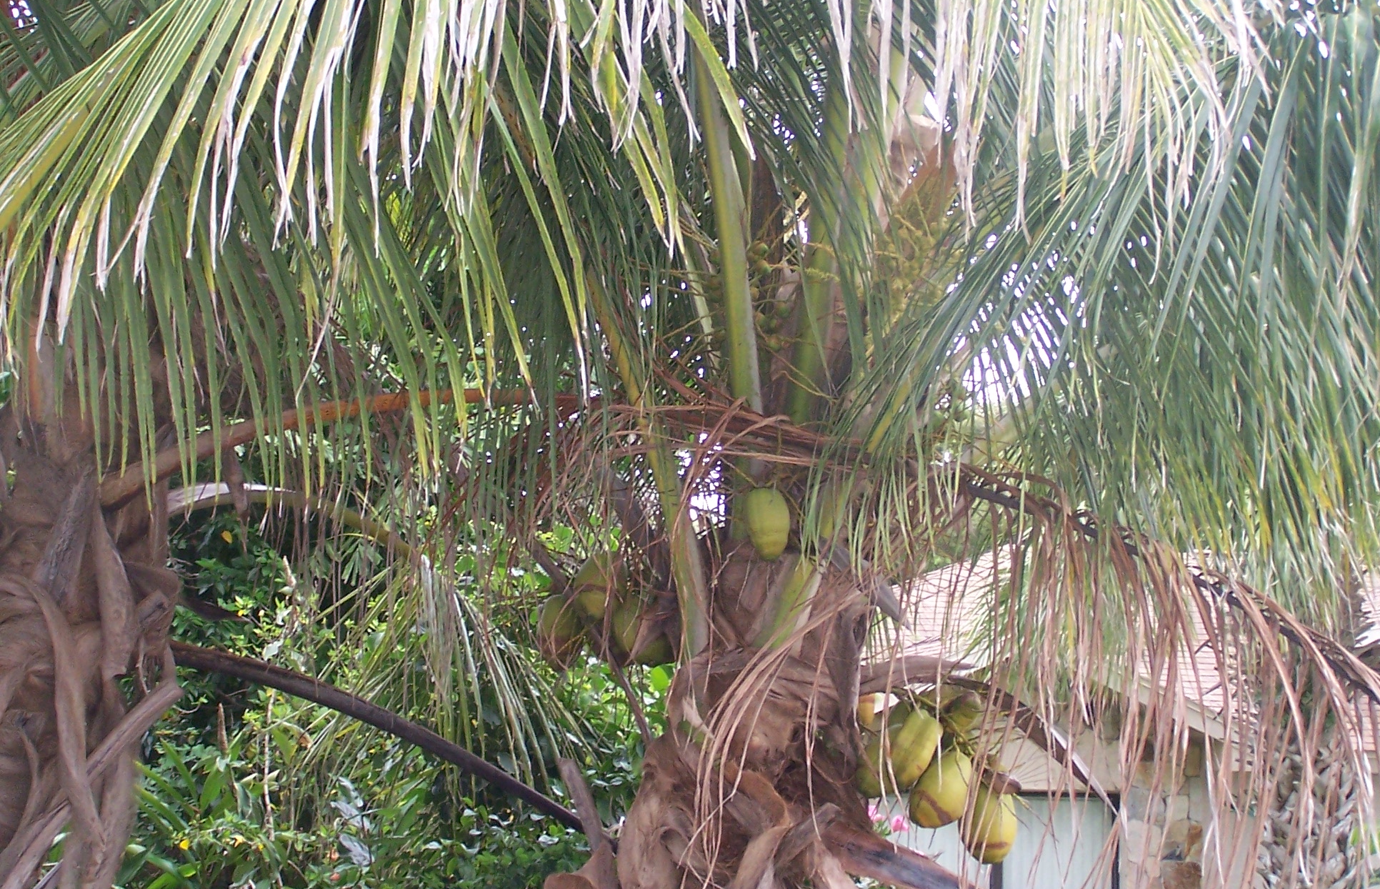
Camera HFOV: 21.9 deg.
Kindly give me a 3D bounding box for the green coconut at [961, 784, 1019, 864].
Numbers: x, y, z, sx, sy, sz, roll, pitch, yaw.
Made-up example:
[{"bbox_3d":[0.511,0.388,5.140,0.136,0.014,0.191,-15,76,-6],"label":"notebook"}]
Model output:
[{"bbox_3d":[0.936,1.181,11.100,0.175,0.250,0.175,9,-6,0],"label":"green coconut"}]

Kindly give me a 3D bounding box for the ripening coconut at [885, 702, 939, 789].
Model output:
[{"bbox_3d":[0.695,0.939,11.100,0.160,0.260,0.160,19,-6,0],"label":"ripening coconut"}]

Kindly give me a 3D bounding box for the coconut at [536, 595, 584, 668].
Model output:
[{"bbox_3d":[-0.410,0.593,11.300,0.160,0.235,0.160,2,-6,0],"label":"coconut"}]

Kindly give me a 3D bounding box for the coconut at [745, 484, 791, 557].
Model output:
[{"bbox_3d":[0.240,0.242,11.000,0.150,0.235,0.150,-6,-6,0],"label":"coconut"}]

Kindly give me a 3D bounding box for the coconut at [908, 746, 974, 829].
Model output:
[{"bbox_3d":[0.784,1.069,11.100,0.180,0.255,0.180,22,-6,0],"label":"coconut"}]

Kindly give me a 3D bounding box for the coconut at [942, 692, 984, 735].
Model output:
[{"bbox_3d":[0.857,0.848,11.200,0.150,0.180,0.150,27,-6,0],"label":"coconut"}]

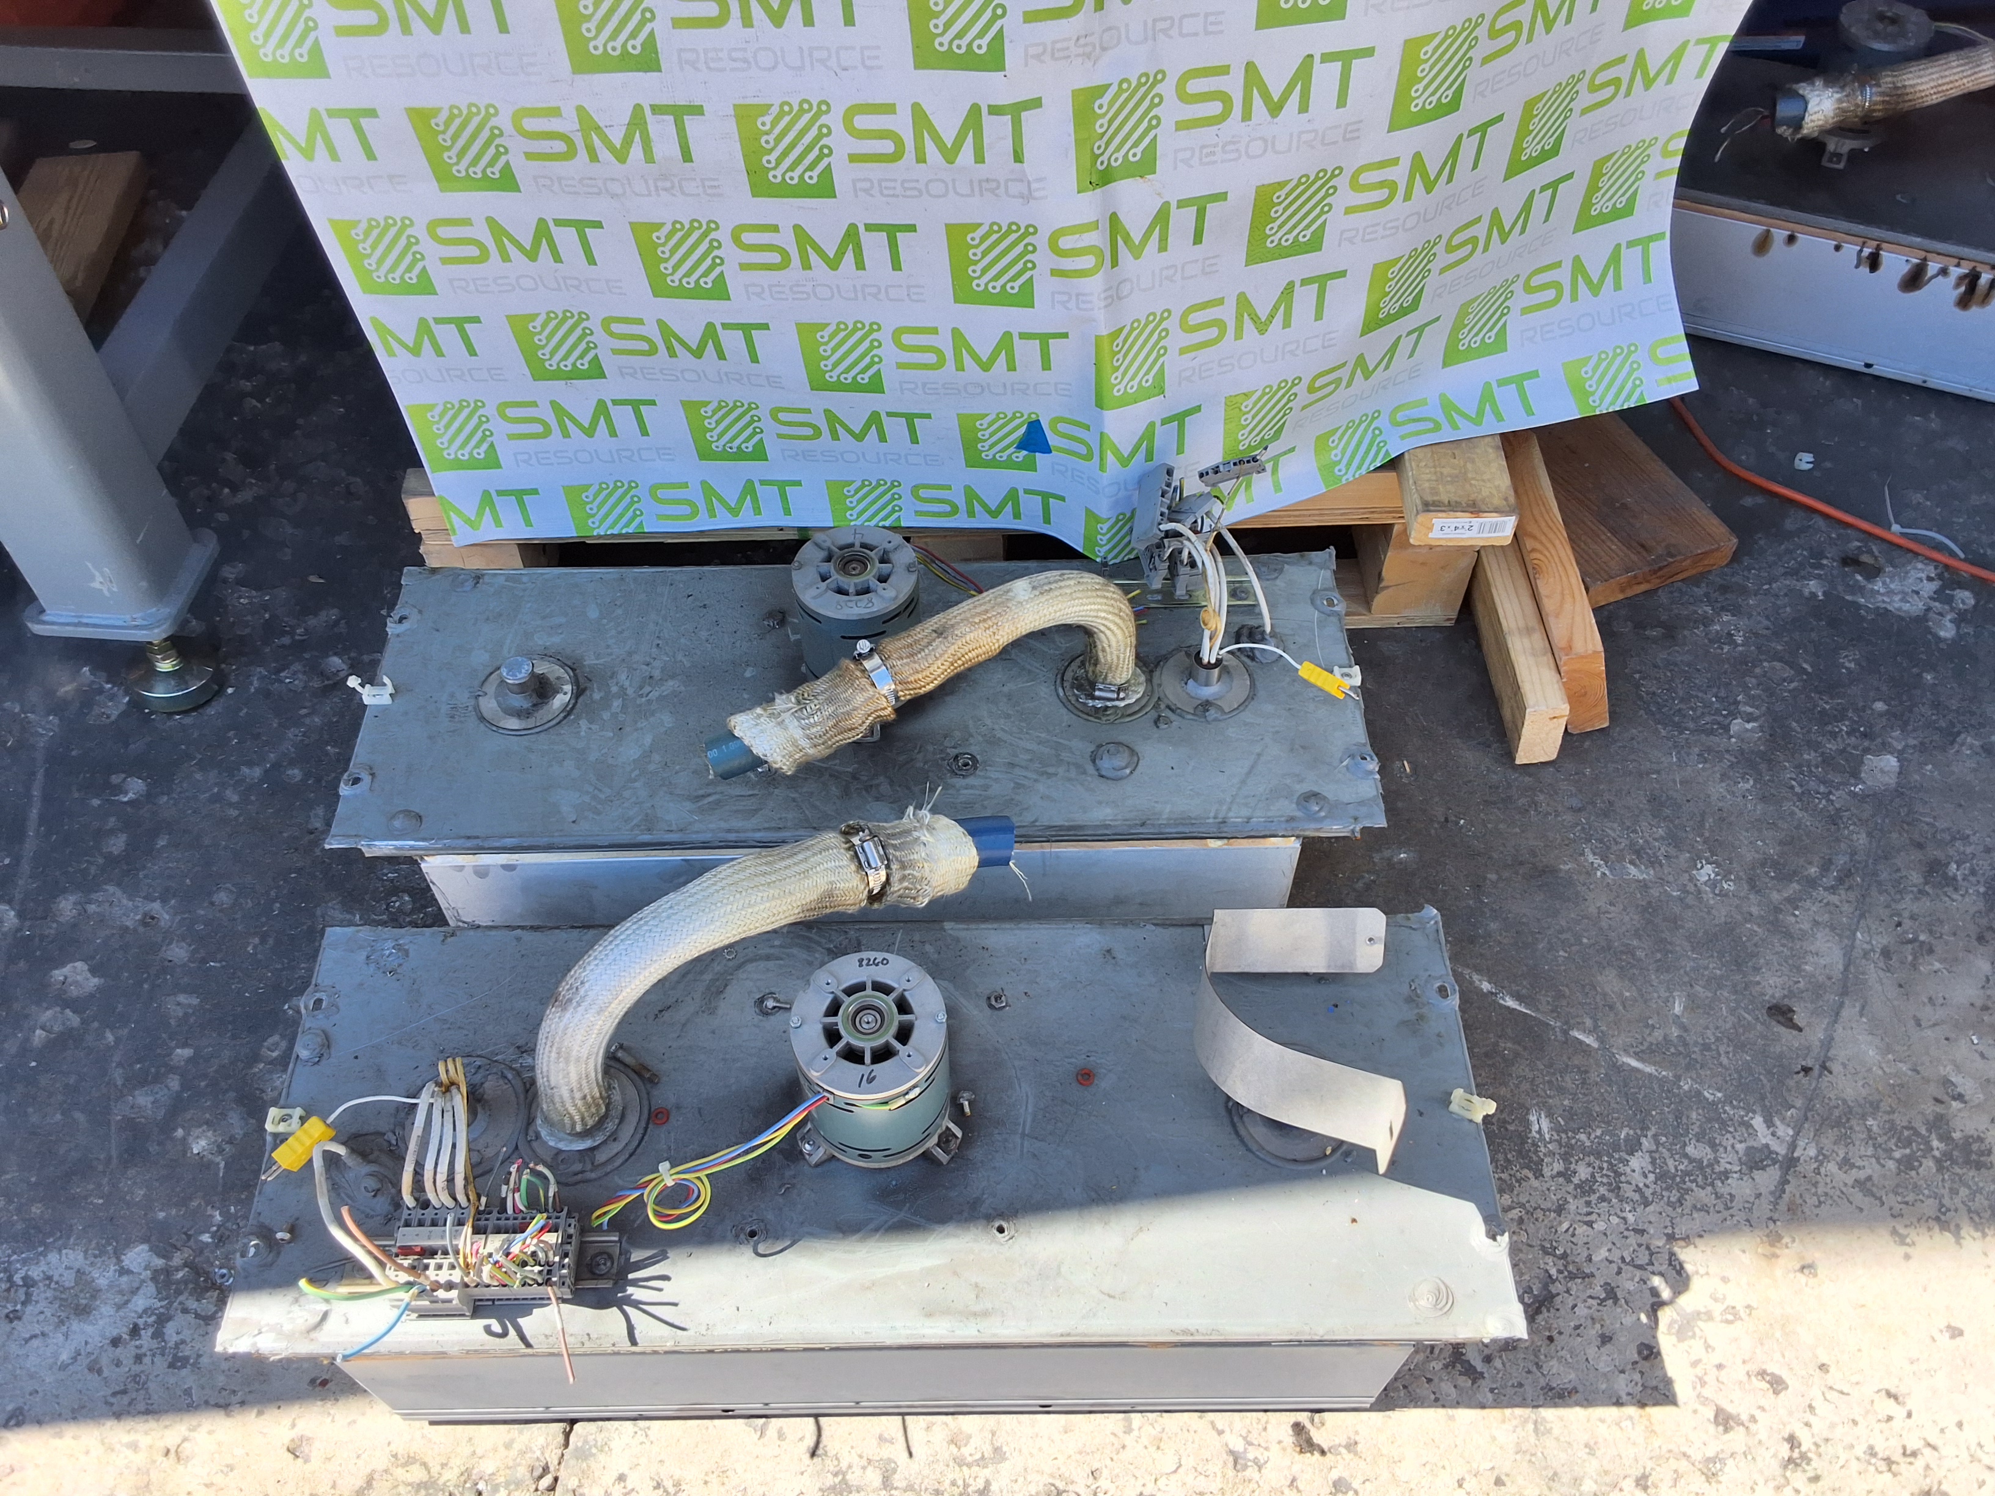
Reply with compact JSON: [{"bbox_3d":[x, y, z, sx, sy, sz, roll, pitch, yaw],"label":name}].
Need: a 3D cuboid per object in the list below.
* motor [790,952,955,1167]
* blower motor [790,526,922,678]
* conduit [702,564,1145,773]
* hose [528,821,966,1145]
[{"bbox_3d":[-0.086,0.218,1.130,0.115,0.123,0.115,-1,53,0],"label":"motor"},{"bbox_3d":[-0.116,-0.105,1.373,0.115,0.123,0.115,-1,53,0],"label":"blower motor"},{"bbox_3d":[-0.058,-0.061,1.308,0.371,0.172,0.059,-12,54,-8],"label":"conduit"},{"bbox_3d":[-0.170,0.156,1.100,0.341,0.247,0.061,-17,55,-12],"label":"hose"}]

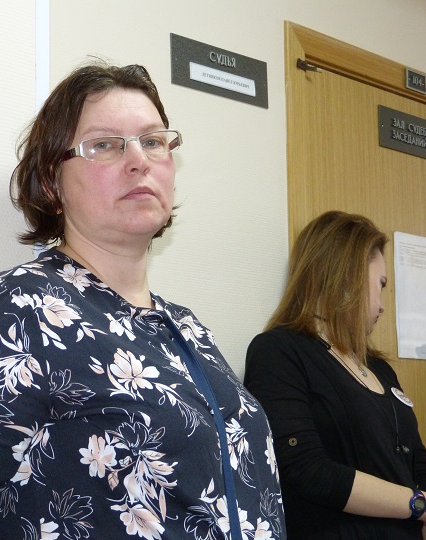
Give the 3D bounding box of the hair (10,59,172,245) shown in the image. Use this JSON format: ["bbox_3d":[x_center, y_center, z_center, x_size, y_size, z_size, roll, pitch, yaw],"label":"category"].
[{"bbox_3d":[-0.154,-0.149,1.580,0.195,0.228,0.205,-1,-13,-30],"label":"hair"}]

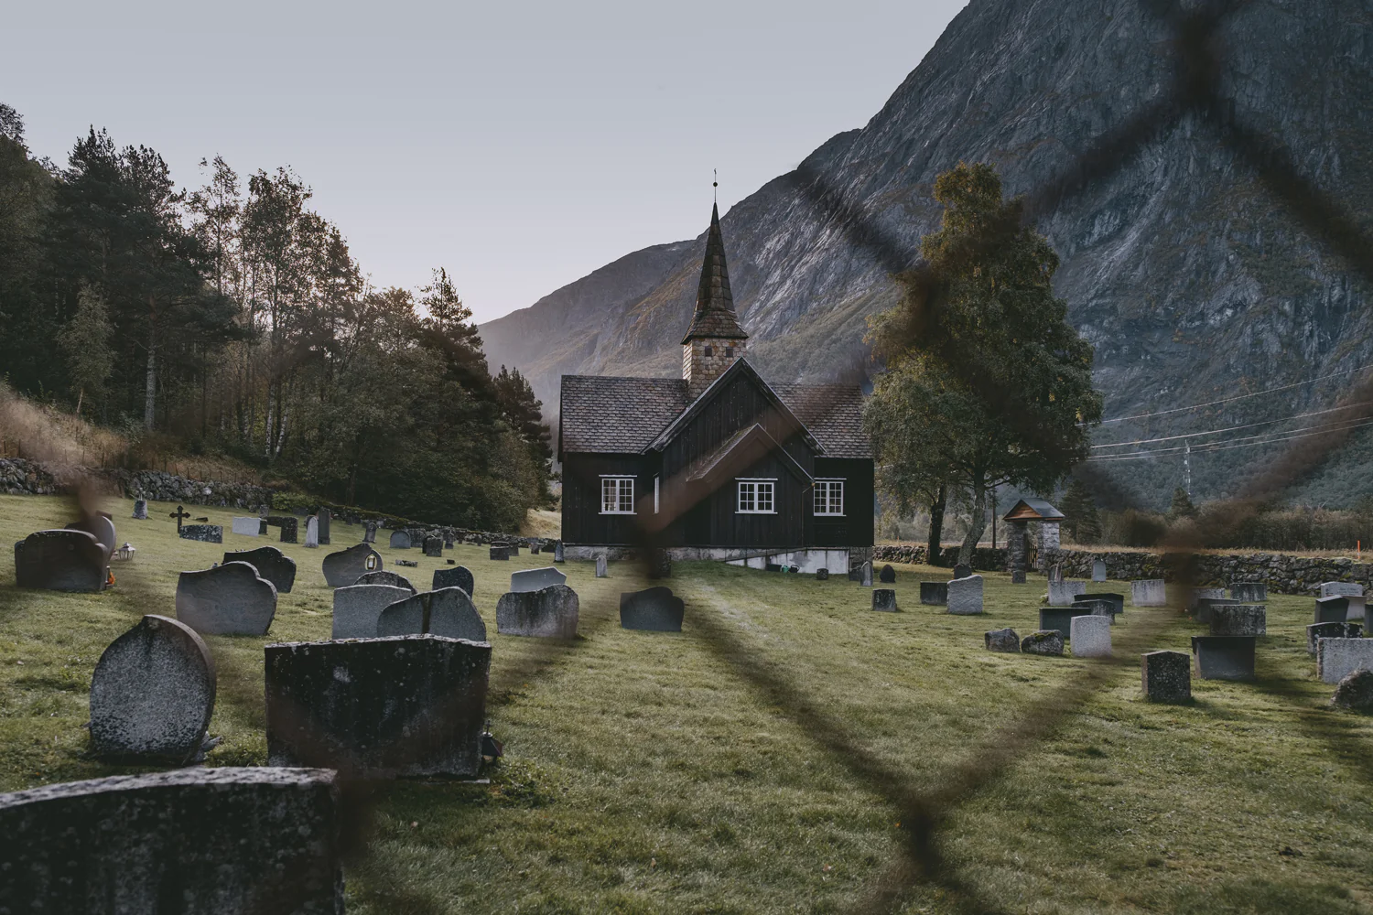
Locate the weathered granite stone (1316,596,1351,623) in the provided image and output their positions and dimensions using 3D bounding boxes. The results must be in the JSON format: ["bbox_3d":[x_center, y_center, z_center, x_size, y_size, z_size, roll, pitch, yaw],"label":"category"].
[{"bbox_3d":[12.899,3.095,22.085,0.597,0.651,0.170,0,-4,0],"label":"weathered granite stone"}]

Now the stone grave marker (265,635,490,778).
[{"bbox_3d":[-1.574,1.279,5.687,1.110,0.720,0.175,1,-3,-7],"label":"stone grave marker"}]

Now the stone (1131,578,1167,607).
[{"bbox_3d":[11.719,3.440,28.070,0.880,0.680,0.140,1,-3,-5],"label":"stone"}]

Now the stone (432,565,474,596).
[{"bbox_3d":[-3.630,1.977,17.265,0.630,0.560,0.130,1,-3,-5],"label":"stone"}]

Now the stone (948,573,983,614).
[{"bbox_3d":[5.548,2.733,22.090,0.704,0.801,0.180,0,-4,0],"label":"stone"}]

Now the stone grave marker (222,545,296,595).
[{"bbox_3d":[-5.804,1.539,15.067,0.950,0.610,0.135,1,-3,-5],"label":"stone grave marker"}]

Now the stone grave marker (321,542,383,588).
[{"bbox_3d":[-4.920,1.587,16.300,0.823,0.668,0.140,1,-3,-11],"label":"stone grave marker"}]

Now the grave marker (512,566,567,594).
[{"bbox_3d":[-2.133,1.868,16.000,0.785,0.559,0.140,1,-3,-11],"label":"grave marker"}]

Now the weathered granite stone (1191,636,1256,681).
[{"bbox_3d":[6.116,2.283,12.600,0.703,0.454,0.150,1,-3,-11],"label":"weathered granite stone"}]

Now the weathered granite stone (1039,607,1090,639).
[{"bbox_3d":[7.038,3.092,20.570,0.900,0.570,0.140,1,-3,-5],"label":"weathered granite stone"}]

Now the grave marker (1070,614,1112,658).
[{"bbox_3d":[5.155,2.276,14.100,0.500,0.509,0.130,1,-3,-11],"label":"grave marker"}]

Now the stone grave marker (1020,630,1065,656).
[{"bbox_3d":[4.480,2.331,13.900,0.407,0.279,0.320,1,-3,-11],"label":"stone grave marker"}]

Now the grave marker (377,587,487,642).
[{"bbox_3d":[-2.695,1.682,11.780,1.135,0.619,0.160,0,-4,0],"label":"grave marker"}]

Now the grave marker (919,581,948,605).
[{"bbox_3d":[4.890,2.637,21.500,0.688,0.422,0.150,1,-3,-11],"label":"grave marker"}]

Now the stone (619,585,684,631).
[{"bbox_3d":[-0.422,1.850,13.500,0.774,0.516,0.140,1,-3,-11],"label":"stone"}]

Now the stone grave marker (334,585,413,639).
[{"bbox_3d":[-3.303,1.641,11.670,0.820,0.600,0.140,1,-3,-5],"label":"stone grave marker"}]

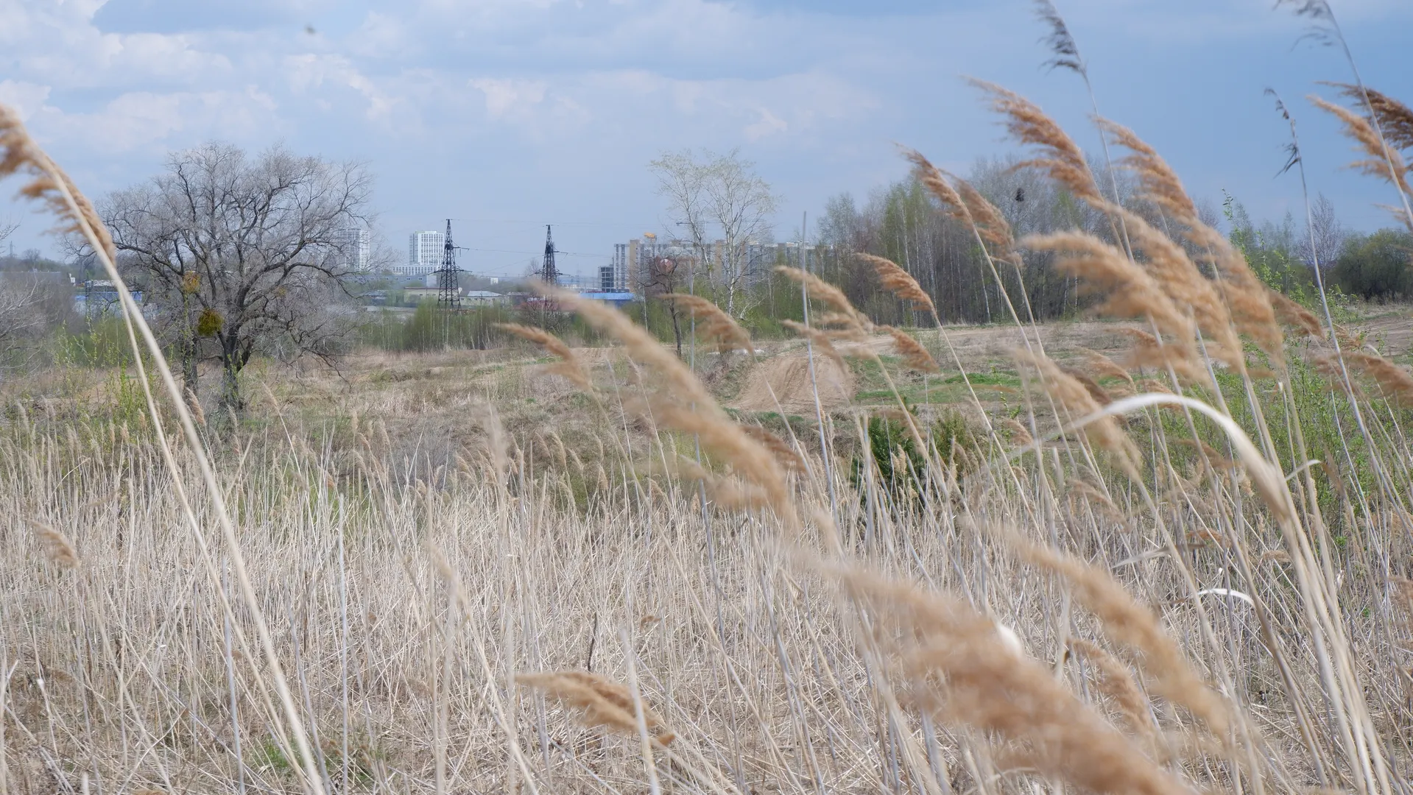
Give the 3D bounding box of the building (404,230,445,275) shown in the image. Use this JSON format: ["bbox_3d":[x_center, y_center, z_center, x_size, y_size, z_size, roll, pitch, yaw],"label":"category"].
[{"bbox_3d":[-287.825,-147.010,2600.000,34.000,47.000,26.000,-1,3,-30],"label":"building"}]

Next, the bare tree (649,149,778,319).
[{"bbox_3d":[0.521,-11.663,185.000,9.200,12.800,8.500,0,2,0],"label":"bare tree"}]

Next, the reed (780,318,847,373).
[{"bbox_3d":[0.275,-0.134,6.500,0.170,0.140,0.080,0,2,0],"label":"reed"}]

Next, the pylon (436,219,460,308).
[{"bbox_3d":[-70.971,-36.547,700.000,8.000,24.800,5.000,-1,3,-28],"label":"pylon"}]

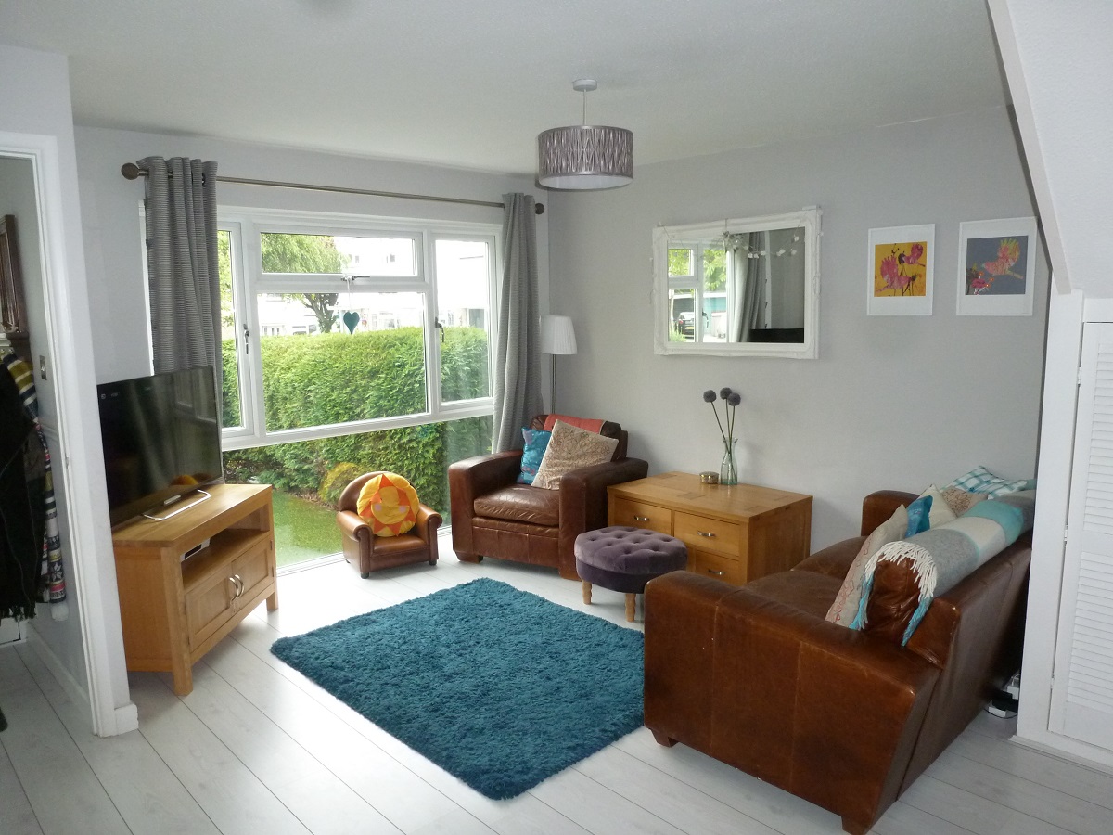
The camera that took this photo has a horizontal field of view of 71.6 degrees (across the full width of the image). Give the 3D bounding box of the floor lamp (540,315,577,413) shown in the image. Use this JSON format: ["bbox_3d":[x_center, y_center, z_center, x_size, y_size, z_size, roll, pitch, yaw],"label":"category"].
[{"bbox_3d":[0.003,0.022,5.357,0.291,1.467,0.291,-8,11,-43],"label":"floor lamp"}]

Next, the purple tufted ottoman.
[{"bbox_3d":[0.375,0.773,3.892,0.575,0.335,0.575,-1,8,0],"label":"purple tufted ottoman"}]

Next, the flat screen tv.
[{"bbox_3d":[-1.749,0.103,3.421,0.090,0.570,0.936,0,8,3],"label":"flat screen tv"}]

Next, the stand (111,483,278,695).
[{"bbox_3d":[-1.681,0.727,3.468,0.470,0.630,0.930,-1,8,2],"label":"stand"}]

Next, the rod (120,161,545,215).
[{"bbox_3d":[-1.018,-1.268,4.390,2.630,0.080,0.100,-9,12,-43],"label":"rod"}]

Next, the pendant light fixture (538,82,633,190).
[{"bbox_3d":[0.113,-1.115,3.017,0.370,0.373,0.370,-1,8,0],"label":"pendant light fixture"}]

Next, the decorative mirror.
[{"bbox_3d":[1.000,-0.743,4.457,0.050,0.774,1.105,-8,11,-43],"label":"decorative mirror"}]

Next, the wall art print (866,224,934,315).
[{"bbox_3d":[1.678,-0.711,3.761,0.025,0.424,0.316,-8,11,-43],"label":"wall art print"}]

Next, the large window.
[{"bbox_3d":[-1.176,-0.165,4.658,2.286,2.067,0.100,-8,11,-43],"label":"large window"}]

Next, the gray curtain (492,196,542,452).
[{"bbox_3d":[-0.283,-0.364,5.224,0.470,2.180,0.150,-9,12,-43],"label":"gray curtain"}]

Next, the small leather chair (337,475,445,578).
[{"bbox_3d":[-0.985,0.604,4.544,0.530,0.530,0.400,-6,10,-29],"label":"small leather chair"}]

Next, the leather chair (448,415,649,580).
[{"bbox_3d":[-0.005,0.426,4.737,0.880,0.790,0.950,3,10,28],"label":"leather chair"}]

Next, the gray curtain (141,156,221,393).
[{"bbox_3d":[-1.771,-0.125,3.804,0.360,2.180,0.150,-9,12,-43],"label":"gray curtain"}]

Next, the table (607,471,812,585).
[{"bbox_3d":[0.856,0.650,4.380,0.622,0.462,0.951,-8,11,-43],"label":"table"}]

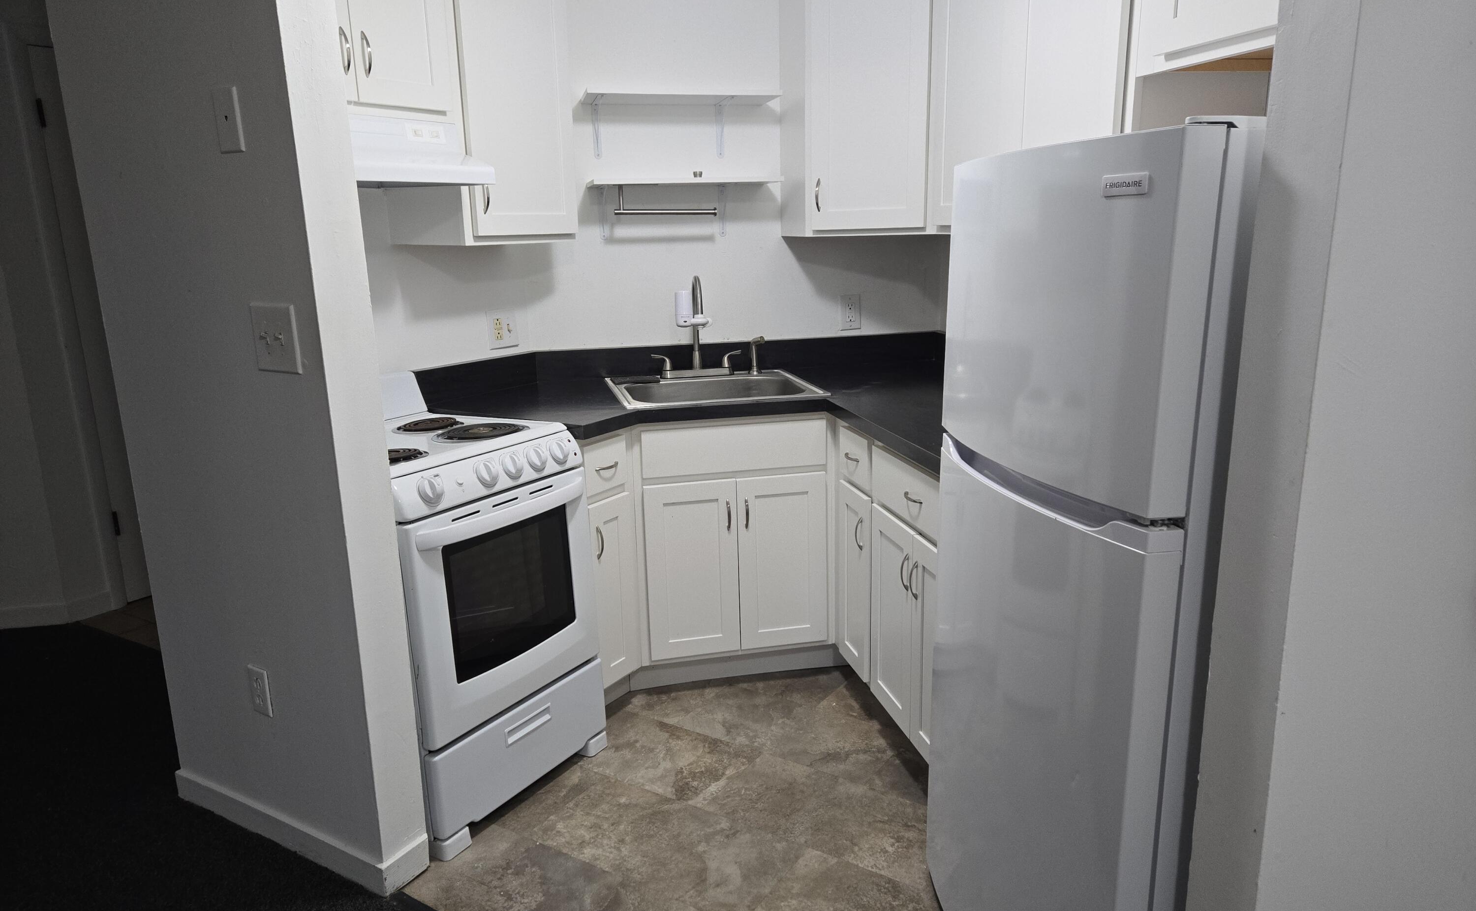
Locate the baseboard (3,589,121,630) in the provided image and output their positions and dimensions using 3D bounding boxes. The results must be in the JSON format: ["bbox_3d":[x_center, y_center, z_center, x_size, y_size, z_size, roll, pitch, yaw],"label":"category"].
[{"bbox_3d":[-2.600,0.589,3.752,0.396,0.090,0.104,-8,15,-27],"label":"baseboard"}]

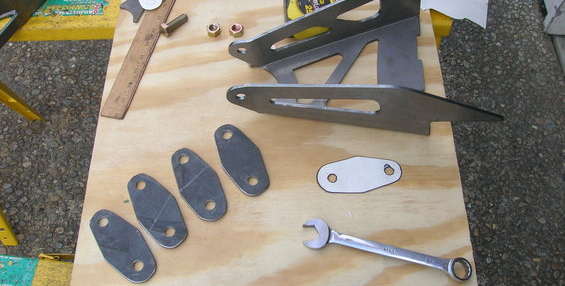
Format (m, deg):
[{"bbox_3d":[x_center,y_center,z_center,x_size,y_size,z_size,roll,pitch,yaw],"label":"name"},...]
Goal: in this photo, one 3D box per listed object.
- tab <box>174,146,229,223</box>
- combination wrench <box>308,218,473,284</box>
[{"bbox_3d":[-0.109,0.051,0.708,0.052,0.005,0.111,-28,65,-14],"label":"tab"},{"bbox_3d":[0.123,0.129,0.663,0.202,0.013,0.038,12,62,6],"label":"combination wrench"}]

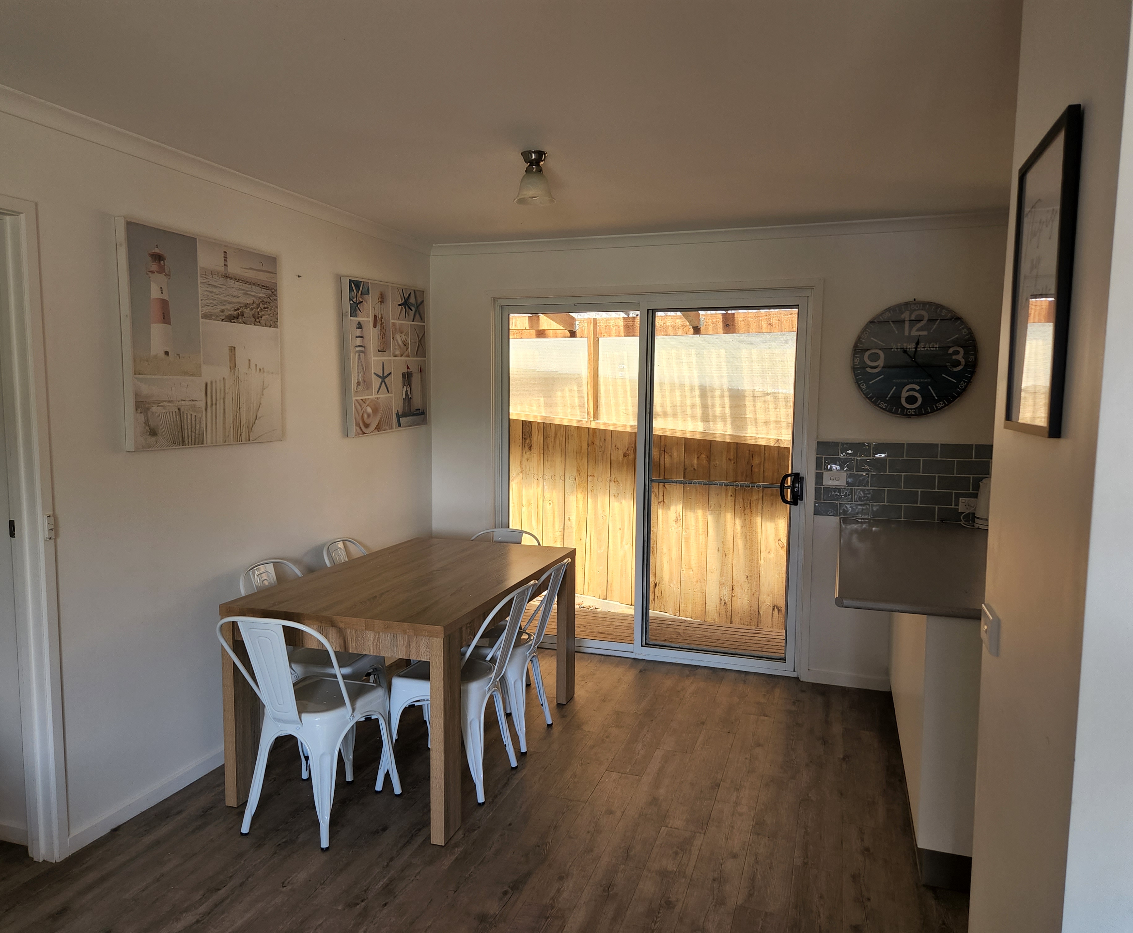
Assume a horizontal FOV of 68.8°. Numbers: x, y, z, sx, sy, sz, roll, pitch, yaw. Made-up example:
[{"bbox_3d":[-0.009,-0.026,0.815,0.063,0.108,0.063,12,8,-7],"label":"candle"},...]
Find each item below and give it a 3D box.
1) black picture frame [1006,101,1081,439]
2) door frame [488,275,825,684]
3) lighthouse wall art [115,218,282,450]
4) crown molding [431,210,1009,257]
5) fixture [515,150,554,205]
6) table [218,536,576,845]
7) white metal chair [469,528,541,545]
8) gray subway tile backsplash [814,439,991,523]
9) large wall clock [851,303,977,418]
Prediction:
[{"bbox_3d":[0.753,-0.283,1.322,0.018,0.459,0.345,2,6,18],"label":"black picture frame"},{"bbox_3d":[0.429,0.058,4.646,1.870,2.115,0.120,2,6,18],"label":"door frame"},{"bbox_3d":[-1.383,-0.478,3.206,0.038,0.793,0.797,2,6,18],"label":"lighthouse wall art"},{"bbox_3d":[0.647,-1.219,4.399,3.081,0.060,0.060,2,6,18],"label":"crown molding"},{"bbox_3d":[-0.116,-1.041,2.989,0.163,0.168,0.163,1,5,0],"label":"fixture"},{"bbox_3d":[-0.598,0.829,3.584,0.892,0.752,1.465,2,6,18],"label":"table"},{"bbox_3d":[-0.398,0.744,4.180,0.440,0.820,0.460,2,6,18],"label":"white metal chair"},{"bbox_3d":[1.702,0.079,4.183,0.844,0.390,0.012,2,6,18],"label":"gray subway tile backsplash"},{"bbox_3d":[1.729,-0.528,4.110,0.580,0.580,0.030,2,6,18],"label":"large wall clock"}]

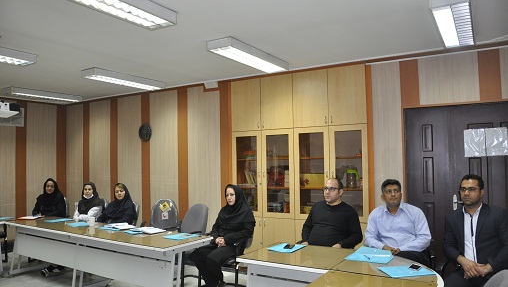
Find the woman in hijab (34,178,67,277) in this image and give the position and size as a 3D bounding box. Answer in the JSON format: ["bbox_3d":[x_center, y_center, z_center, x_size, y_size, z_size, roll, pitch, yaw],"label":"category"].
[{"bbox_3d":[-3.173,1.206,5.888,0.520,1.290,0.740,-1,-2,9],"label":"woman in hijab"}]

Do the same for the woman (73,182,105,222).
[{"bbox_3d":[-2.539,1.199,5.497,0.500,1.260,0.740,-1,-2,11],"label":"woman"}]

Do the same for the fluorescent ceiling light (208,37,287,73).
[{"bbox_3d":[-0.018,-0.930,4.164,0.280,0.090,1.250,-2,-2,31],"label":"fluorescent ceiling light"}]

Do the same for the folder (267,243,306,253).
[{"bbox_3d":[0.297,0.965,3.521,0.260,0.012,0.300,-2,-2,31],"label":"folder"}]

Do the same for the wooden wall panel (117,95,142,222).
[{"bbox_3d":[-2.204,0.443,6.740,0.600,2.540,0.030,-2,-2,31],"label":"wooden wall panel"}]

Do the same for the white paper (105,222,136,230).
[{"bbox_3d":[-1.690,1.043,4.816,0.260,0.020,0.400,1,-3,-44],"label":"white paper"}]

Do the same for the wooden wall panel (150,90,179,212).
[{"bbox_3d":[-1.473,0.454,6.283,0.630,2.620,0.030,-2,-3,32],"label":"wooden wall panel"}]

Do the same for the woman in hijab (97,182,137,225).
[{"bbox_3d":[-1.901,1.179,5.132,0.520,1.260,0.740,-1,-2,15],"label":"woman in hijab"}]

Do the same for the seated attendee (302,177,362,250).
[{"bbox_3d":[0.668,1.027,3.566,0.600,1.370,0.800,-2,-2,34],"label":"seated attendee"}]

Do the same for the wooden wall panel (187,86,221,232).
[{"bbox_3d":[-0.756,0.429,5.841,0.640,2.620,0.030,-2,-3,32],"label":"wooden wall panel"}]

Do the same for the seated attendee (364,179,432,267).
[{"bbox_3d":[1.161,0.998,3.124,0.570,1.370,0.800,-2,-2,31],"label":"seated attendee"}]

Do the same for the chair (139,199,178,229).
[{"bbox_3d":[-1.386,1.303,5.147,0.570,1.000,0.610,-2,-2,28],"label":"chair"}]

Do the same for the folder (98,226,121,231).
[{"bbox_3d":[-1.709,1.040,4.656,0.310,0.012,0.250,-2,-2,27],"label":"folder"}]

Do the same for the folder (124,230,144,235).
[{"bbox_3d":[-1.303,1.017,4.428,0.320,0.012,0.250,1,-3,-44],"label":"folder"}]

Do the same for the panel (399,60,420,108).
[{"bbox_3d":[1.785,-0.689,4.361,0.200,0.540,0.030,-2,-3,32],"label":"panel"}]

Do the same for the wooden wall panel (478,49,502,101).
[{"bbox_3d":[2.315,-0.669,3.734,0.195,0.530,0.025,-2,-2,31],"label":"wooden wall panel"}]

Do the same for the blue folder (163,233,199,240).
[{"bbox_3d":[-0.805,1.006,4.122,0.250,0.012,0.300,-2,-2,26],"label":"blue folder"}]

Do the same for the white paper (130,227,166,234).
[{"bbox_3d":[-1.249,1.027,4.507,0.260,0.020,0.400,1,-3,-44],"label":"white paper"}]

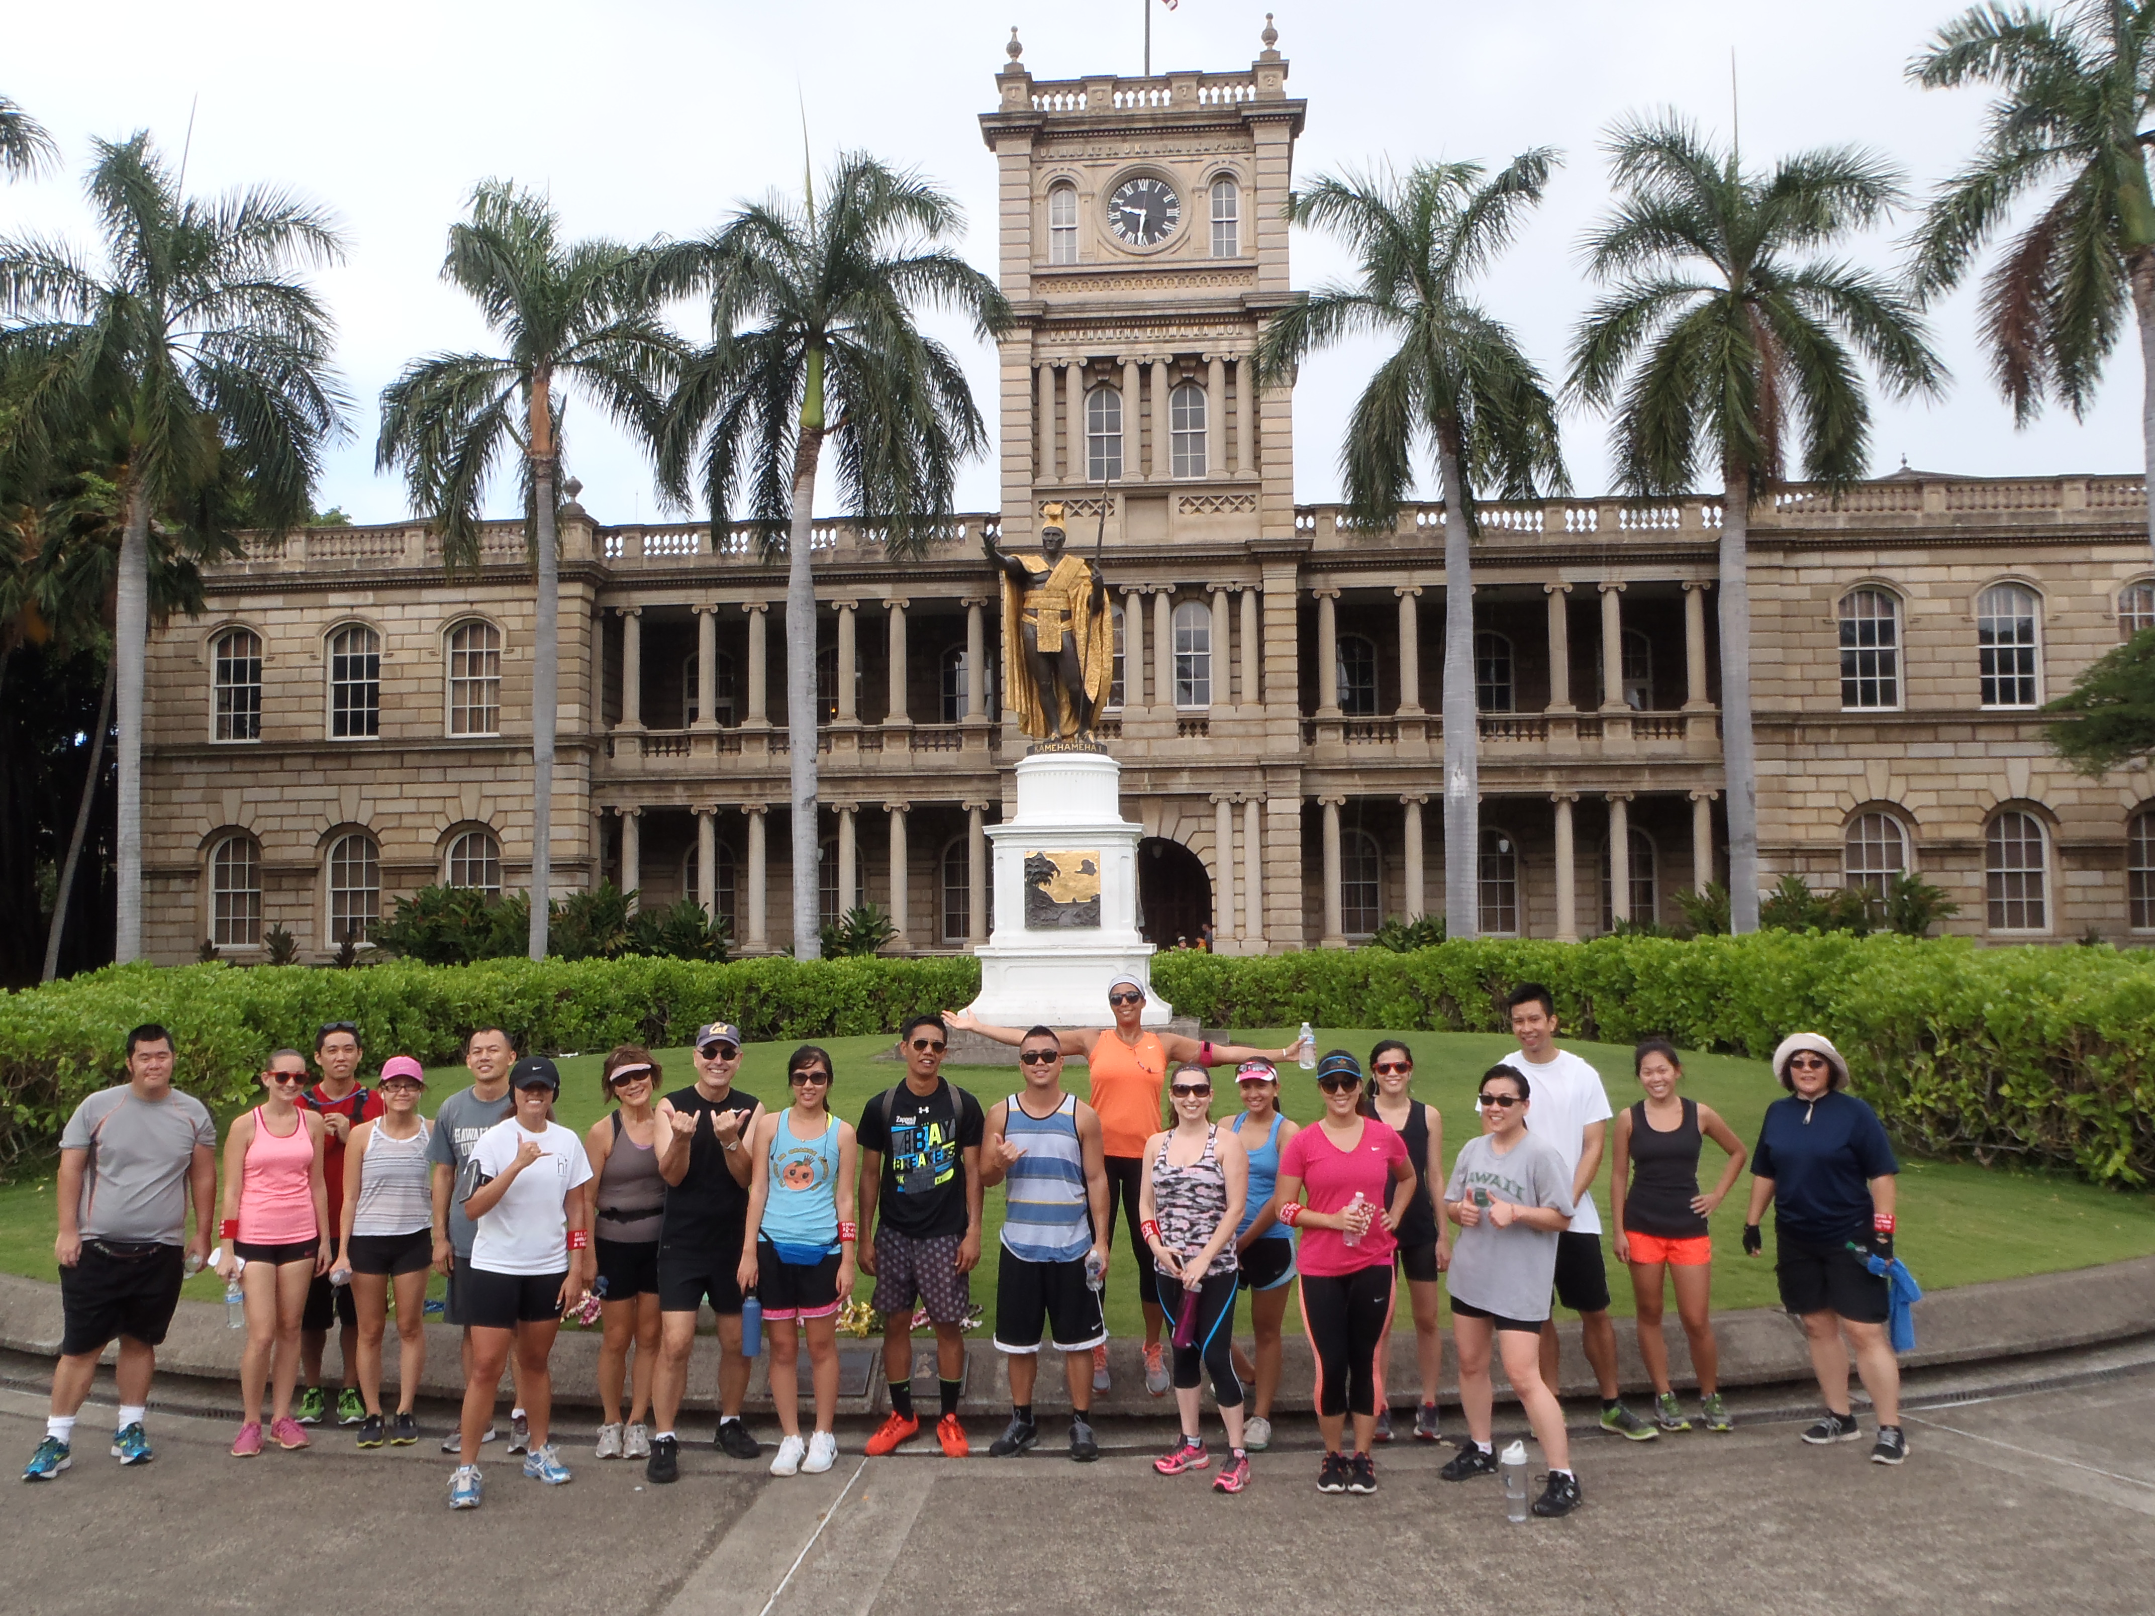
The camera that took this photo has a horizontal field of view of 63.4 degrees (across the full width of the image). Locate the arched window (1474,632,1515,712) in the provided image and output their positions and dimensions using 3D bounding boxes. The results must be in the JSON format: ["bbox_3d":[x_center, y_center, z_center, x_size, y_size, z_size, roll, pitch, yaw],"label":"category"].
[{"bbox_3d":[11.581,-3.523,49.296,1.522,3.018,0.250,-1,-4,5],"label":"arched window"}]

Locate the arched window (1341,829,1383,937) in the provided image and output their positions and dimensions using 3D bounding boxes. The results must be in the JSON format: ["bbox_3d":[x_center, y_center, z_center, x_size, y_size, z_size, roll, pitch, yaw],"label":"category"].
[{"bbox_3d":[7.303,1.912,44.754,1.012,2.816,0.250,-1,-3,5],"label":"arched window"}]

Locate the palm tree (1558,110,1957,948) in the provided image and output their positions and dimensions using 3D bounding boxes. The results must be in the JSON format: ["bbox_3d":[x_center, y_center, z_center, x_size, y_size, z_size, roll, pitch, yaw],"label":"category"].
[{"bbox_3d":[11.529,-4.308,29.316,6.300,14.771,6.300,-1,-3,5],"label":"palm tree"}]

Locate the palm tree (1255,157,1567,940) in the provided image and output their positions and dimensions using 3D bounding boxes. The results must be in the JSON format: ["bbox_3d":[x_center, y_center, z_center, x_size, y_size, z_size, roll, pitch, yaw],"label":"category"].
[{"bbox_3d":[5.783,-3.960,29.778,5.300,14.411,5.600,-1,-3,5],"label":"palm tree"}]

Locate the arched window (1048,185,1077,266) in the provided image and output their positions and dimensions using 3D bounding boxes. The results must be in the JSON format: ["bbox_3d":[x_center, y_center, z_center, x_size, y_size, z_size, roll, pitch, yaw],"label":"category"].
[{"bbox_3d":[-0.336,-14.451,43.170,0.670,2.030,0.250,-1,-4,5],"label":"arched window"}]

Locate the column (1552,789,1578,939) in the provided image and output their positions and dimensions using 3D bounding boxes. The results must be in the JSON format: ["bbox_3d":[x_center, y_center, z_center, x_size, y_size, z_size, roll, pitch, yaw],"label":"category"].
[{"bbox_3d":[12.482,1.540,44.470,0.680,3.867,0.650,-1,-4,5],"label":"column"}]

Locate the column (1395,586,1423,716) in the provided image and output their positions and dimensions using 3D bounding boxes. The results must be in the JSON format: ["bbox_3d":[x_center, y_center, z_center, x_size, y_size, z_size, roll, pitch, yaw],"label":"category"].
[{"bbox_3d":[8.620,-4.056,45.149,0.680,3.348,0.650,-1,-4,5],"label":"column"}]

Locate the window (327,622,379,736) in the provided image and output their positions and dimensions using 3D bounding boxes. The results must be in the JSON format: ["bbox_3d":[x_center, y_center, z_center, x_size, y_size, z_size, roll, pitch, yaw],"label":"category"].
[{"bbox_3d":[-18.126,-3.185,43.921,1.420,2.930,0.250,-1,-4,5],"label":"window"}]

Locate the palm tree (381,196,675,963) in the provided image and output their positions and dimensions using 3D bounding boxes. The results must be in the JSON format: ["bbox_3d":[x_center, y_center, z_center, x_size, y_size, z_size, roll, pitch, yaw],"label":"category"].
[{"bbox_3d":[-10.468,-4.224,33.491,5.472,15.969,5.472,-1,-4,5],"label":"palm tree"}]

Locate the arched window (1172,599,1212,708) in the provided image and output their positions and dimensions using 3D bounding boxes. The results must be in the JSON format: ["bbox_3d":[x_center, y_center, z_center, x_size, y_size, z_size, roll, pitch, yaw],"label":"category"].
[{"bbox_3d":[2.700,-3.624,41.118,0.875,2.551,0.250,-1,-3,5],"label":"arched window"}]

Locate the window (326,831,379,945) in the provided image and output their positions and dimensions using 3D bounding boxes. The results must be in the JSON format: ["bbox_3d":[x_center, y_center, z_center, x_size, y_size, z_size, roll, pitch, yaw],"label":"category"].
[{"bbox_3d":[-18.068,2.054,43.696,1.420,2.830,0.250,-1,-4,5],"label":"window"}]

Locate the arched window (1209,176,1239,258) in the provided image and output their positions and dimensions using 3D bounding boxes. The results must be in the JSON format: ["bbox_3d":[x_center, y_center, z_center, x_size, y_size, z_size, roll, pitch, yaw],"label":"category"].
[{"bbox_3d":[3.629,-14.509,42.832,0.670,2.030,0.250,-1,-4,5],"label":"arched window"}]

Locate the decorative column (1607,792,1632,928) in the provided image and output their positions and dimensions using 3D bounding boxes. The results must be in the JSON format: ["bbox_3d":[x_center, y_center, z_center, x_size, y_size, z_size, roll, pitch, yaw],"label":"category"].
[{"bbox_3d":[13.104,1.445,42.066,0.660,3.660,0.640,-1,-4,5],"label":"decorative column"}]

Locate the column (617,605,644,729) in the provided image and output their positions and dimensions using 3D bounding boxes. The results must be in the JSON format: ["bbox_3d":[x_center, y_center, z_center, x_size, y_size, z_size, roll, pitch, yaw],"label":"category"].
[{"bbox_3d":[-12.046,-3.742,46.939,0.680,3.348,0.650,-1,-4,5],"label":"column"}]

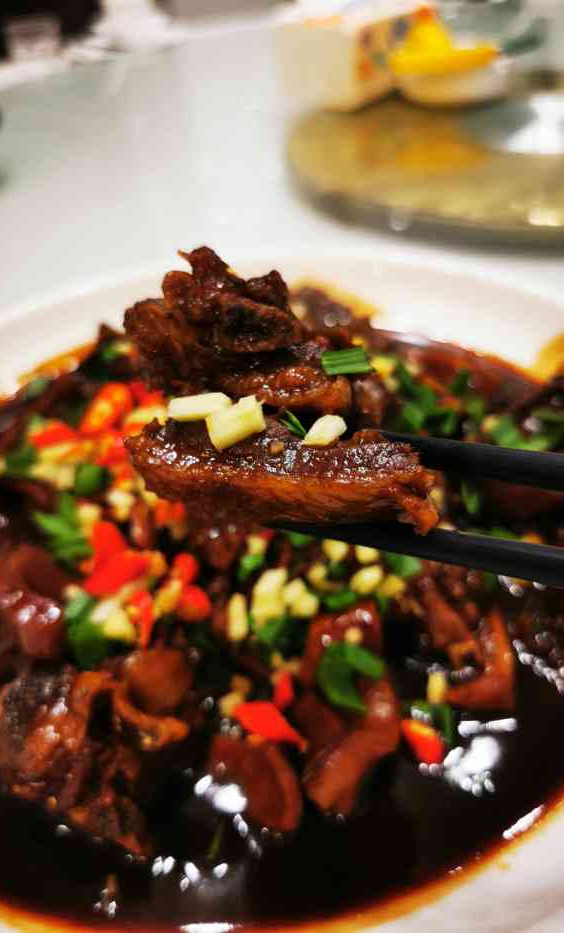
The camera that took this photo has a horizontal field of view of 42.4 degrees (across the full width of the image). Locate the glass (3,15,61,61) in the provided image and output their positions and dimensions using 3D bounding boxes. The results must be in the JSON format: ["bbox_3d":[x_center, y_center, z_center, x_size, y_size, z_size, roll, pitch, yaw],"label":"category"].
[{"bbox_3d":[-0.342,-0.584,1.000,0.074,0.062,0.074,-3,40,0],"label":"glass"}]

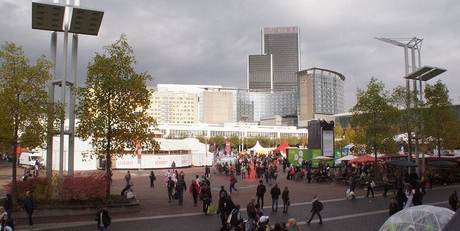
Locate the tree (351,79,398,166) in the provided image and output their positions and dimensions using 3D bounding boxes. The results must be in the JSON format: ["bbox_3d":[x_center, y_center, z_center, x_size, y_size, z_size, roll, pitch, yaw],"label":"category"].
[{"bbox_3d":[16.899,1.484,40.000,5.800,12.000,5.800,0,-4,0],"label":"tree"}]

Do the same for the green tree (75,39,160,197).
[{"bbox_3d":[-8.014,0.032,24.412,5.390,11.650,5.390,0,-4,0],"label":"green tree"}]

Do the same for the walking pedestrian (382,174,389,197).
[{"bbox_3d":[12.383,5.658,27.389,0.550,1.700,0.500,1,-5,-17],"label":"walking pedestrian"}]

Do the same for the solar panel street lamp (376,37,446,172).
[{"bbox_3d":[21.853,-0.924,41.800,5.000,17.080,7.200,3,-5,-30],"label":"solar panel street lamp"}]

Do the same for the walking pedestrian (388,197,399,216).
[{"bbox_3d":[8.498,5.125,17.900,0.520,1.700,0.400,-2,-5,27],"label":"walking pedestrian"}]

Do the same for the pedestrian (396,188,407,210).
[{"bbox_3d":[10.011,5.072,20.104,0.520,1.730,0.420,-3,-5,30],"label":"pedestrian"}]

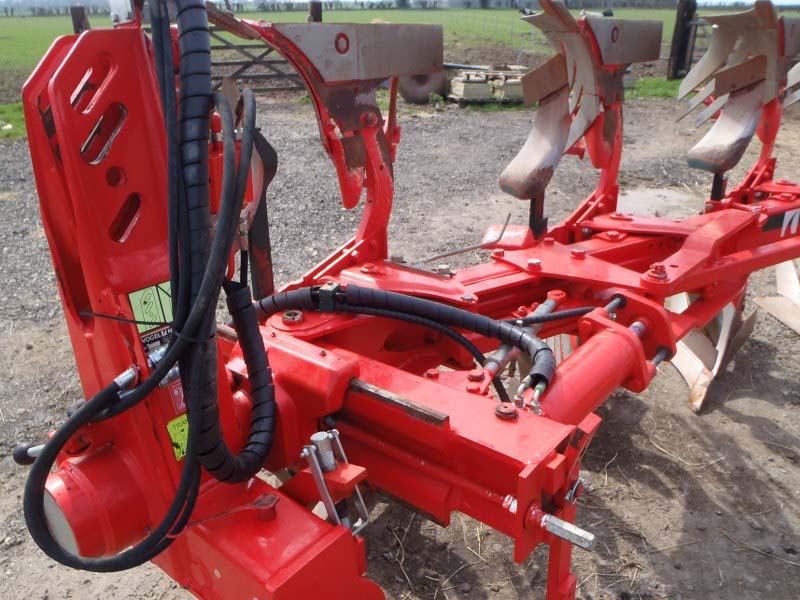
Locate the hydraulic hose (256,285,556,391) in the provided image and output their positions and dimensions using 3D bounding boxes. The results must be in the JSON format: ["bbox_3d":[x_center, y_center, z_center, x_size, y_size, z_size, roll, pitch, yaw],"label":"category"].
[{"bbox_3d":[-0.005,0.045,1.480,0.762,0.114,0.139,13,28,26],"label":"hydraulic hose"}]

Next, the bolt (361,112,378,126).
[{"bbox_3d":[-0.090,-0.536,1.920,0.030,0.044,0.044,17,29,32],"label":"bolt"}]

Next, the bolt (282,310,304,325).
[{"bbox_3d":[-0.264,0.043,1.607,0.052,0.018,0.052,0,24,0],"label":"bolt"}]

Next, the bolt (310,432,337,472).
[{"bbox_3d":[-0.157,0.312,1.325,0.037,0.078,0.037,-9,24,4],"label":"bolt"}]

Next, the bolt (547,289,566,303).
[{"bbox_3d":[0.418,-0.012,1.728,0.050,0.021,0.050,0,24,0],"label":"bolt"}]

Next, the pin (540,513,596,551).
[{"bbox_3d":[0.292,0.398,1.122,0.090,0.025,0.025,24,33,28],"label":"pin"}]

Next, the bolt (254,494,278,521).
[{"bbox_3d":[-0.257,0.397,1.237,0.046,0.030,0.046,17,29,32],"label":"bolt"}]

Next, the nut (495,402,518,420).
[{"bbox_3d":[0.212,0.222,1.290,0.046,0.020,0.046,0,24,0],"label":"nut"}]

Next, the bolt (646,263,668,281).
[{"bbox_3d":[0.714,-0.079,1.794,0.055,0.036,0.055,17,29,32],"label":"bolt"}]

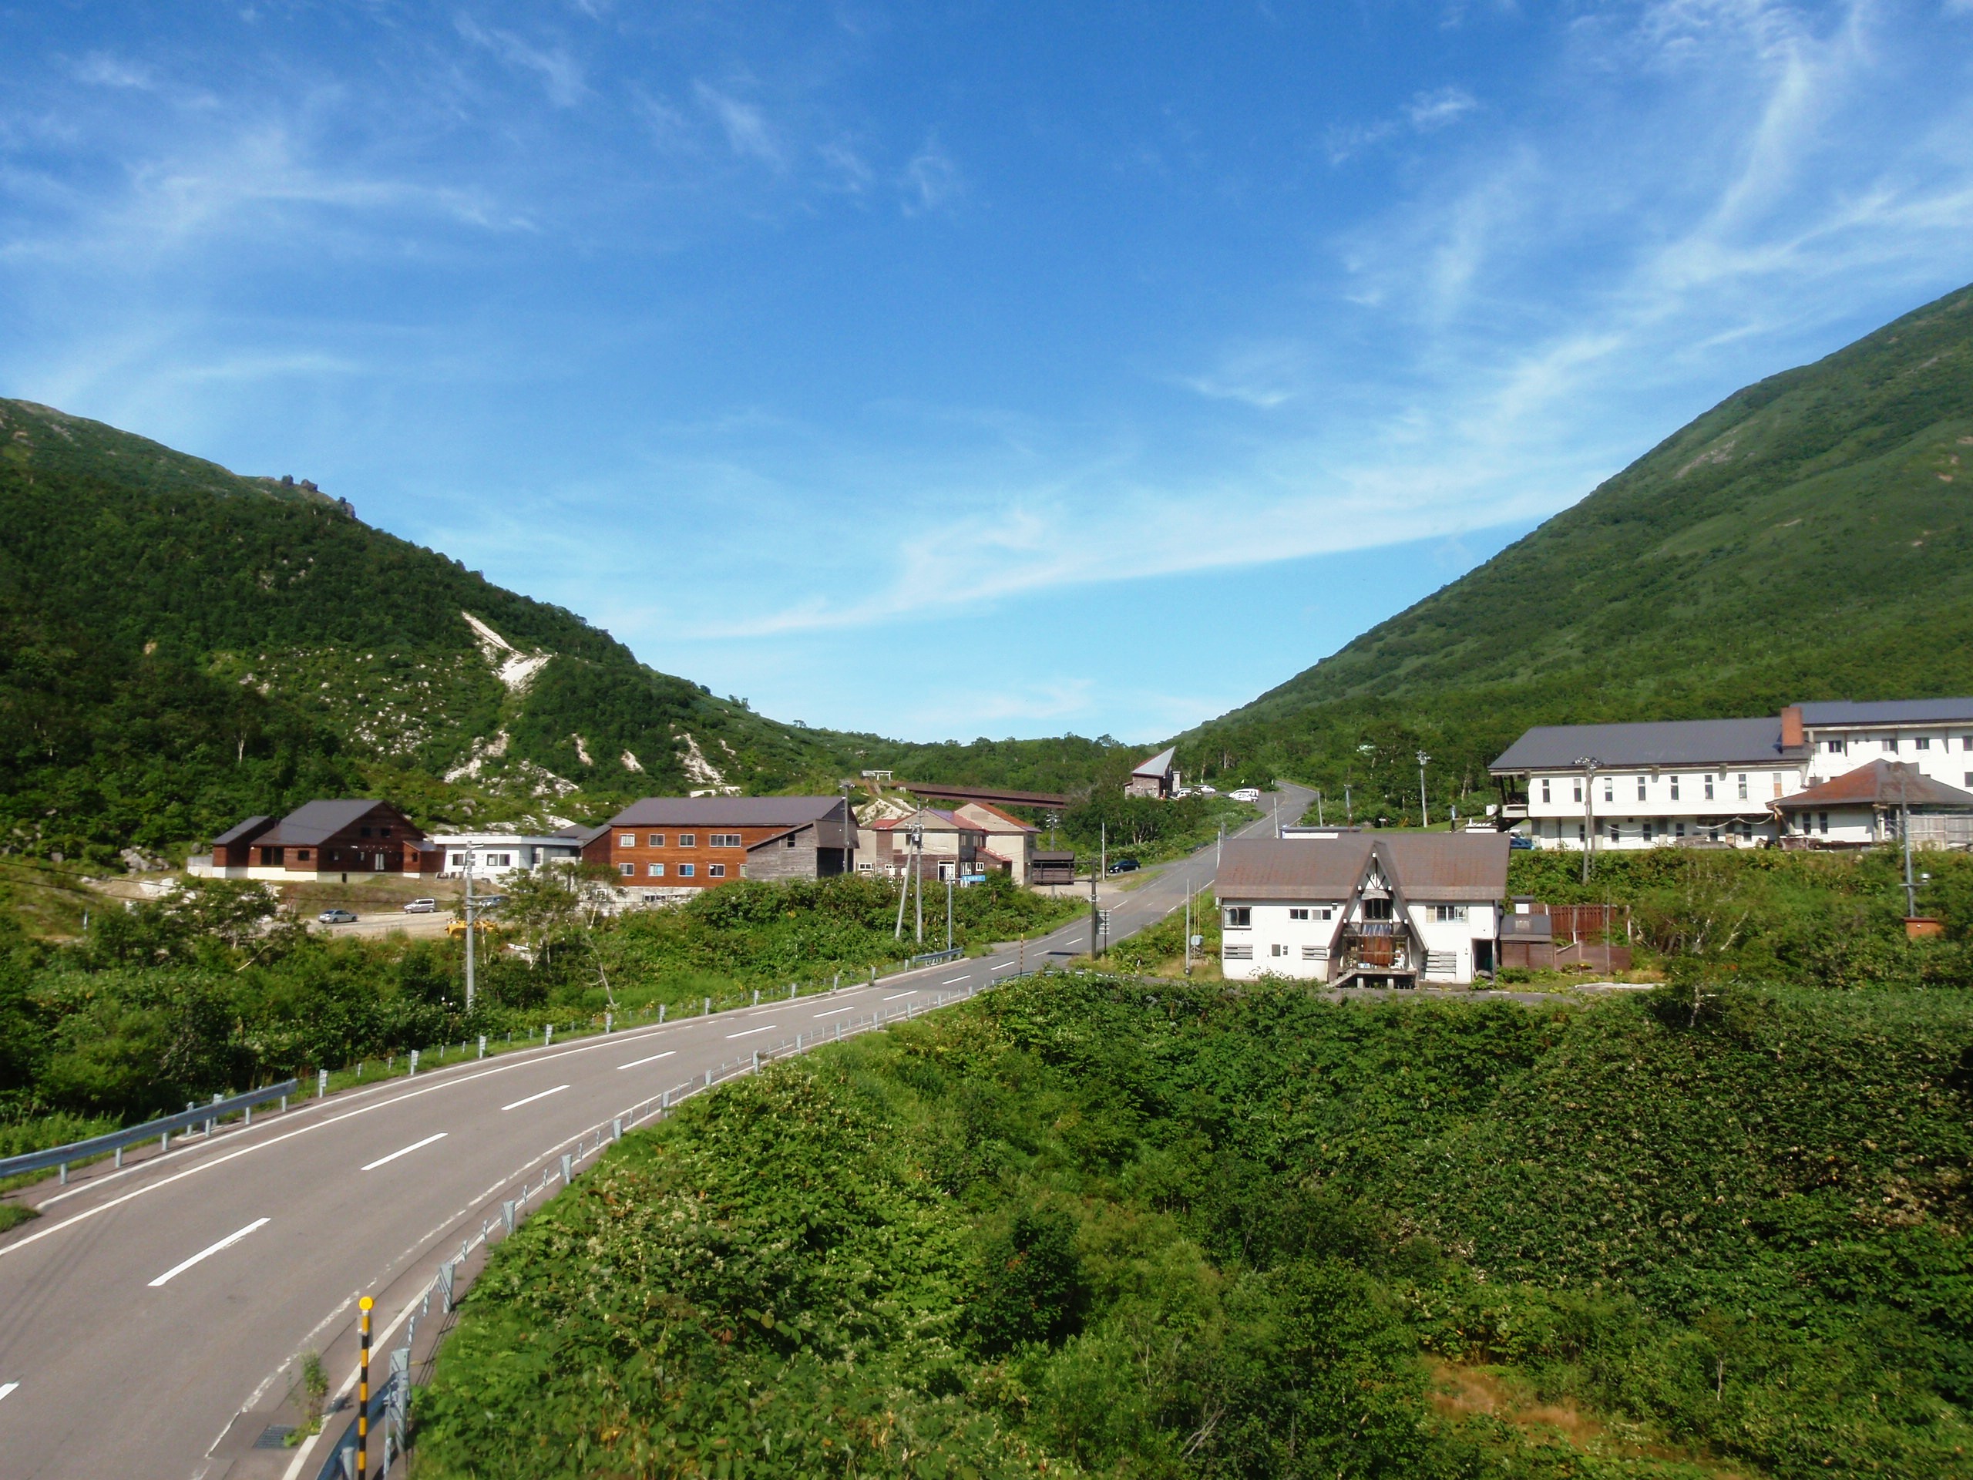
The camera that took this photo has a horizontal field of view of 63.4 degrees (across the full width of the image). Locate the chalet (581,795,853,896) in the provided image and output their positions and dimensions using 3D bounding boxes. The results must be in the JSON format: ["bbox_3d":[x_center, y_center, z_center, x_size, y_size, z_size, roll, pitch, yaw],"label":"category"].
[{"bbox_3d":[-30.740,12.560,189.860,26.500,10.800,17.500,-2,-5,21],"label":"chalet"}]

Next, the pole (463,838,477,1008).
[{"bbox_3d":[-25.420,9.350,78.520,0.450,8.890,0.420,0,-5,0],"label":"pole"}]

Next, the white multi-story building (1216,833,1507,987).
[{"bbox_3d":[24.510,10.850,103.690,17.400,9.400,10.500,-2,-5,18],"label":"white multi-story building"}]

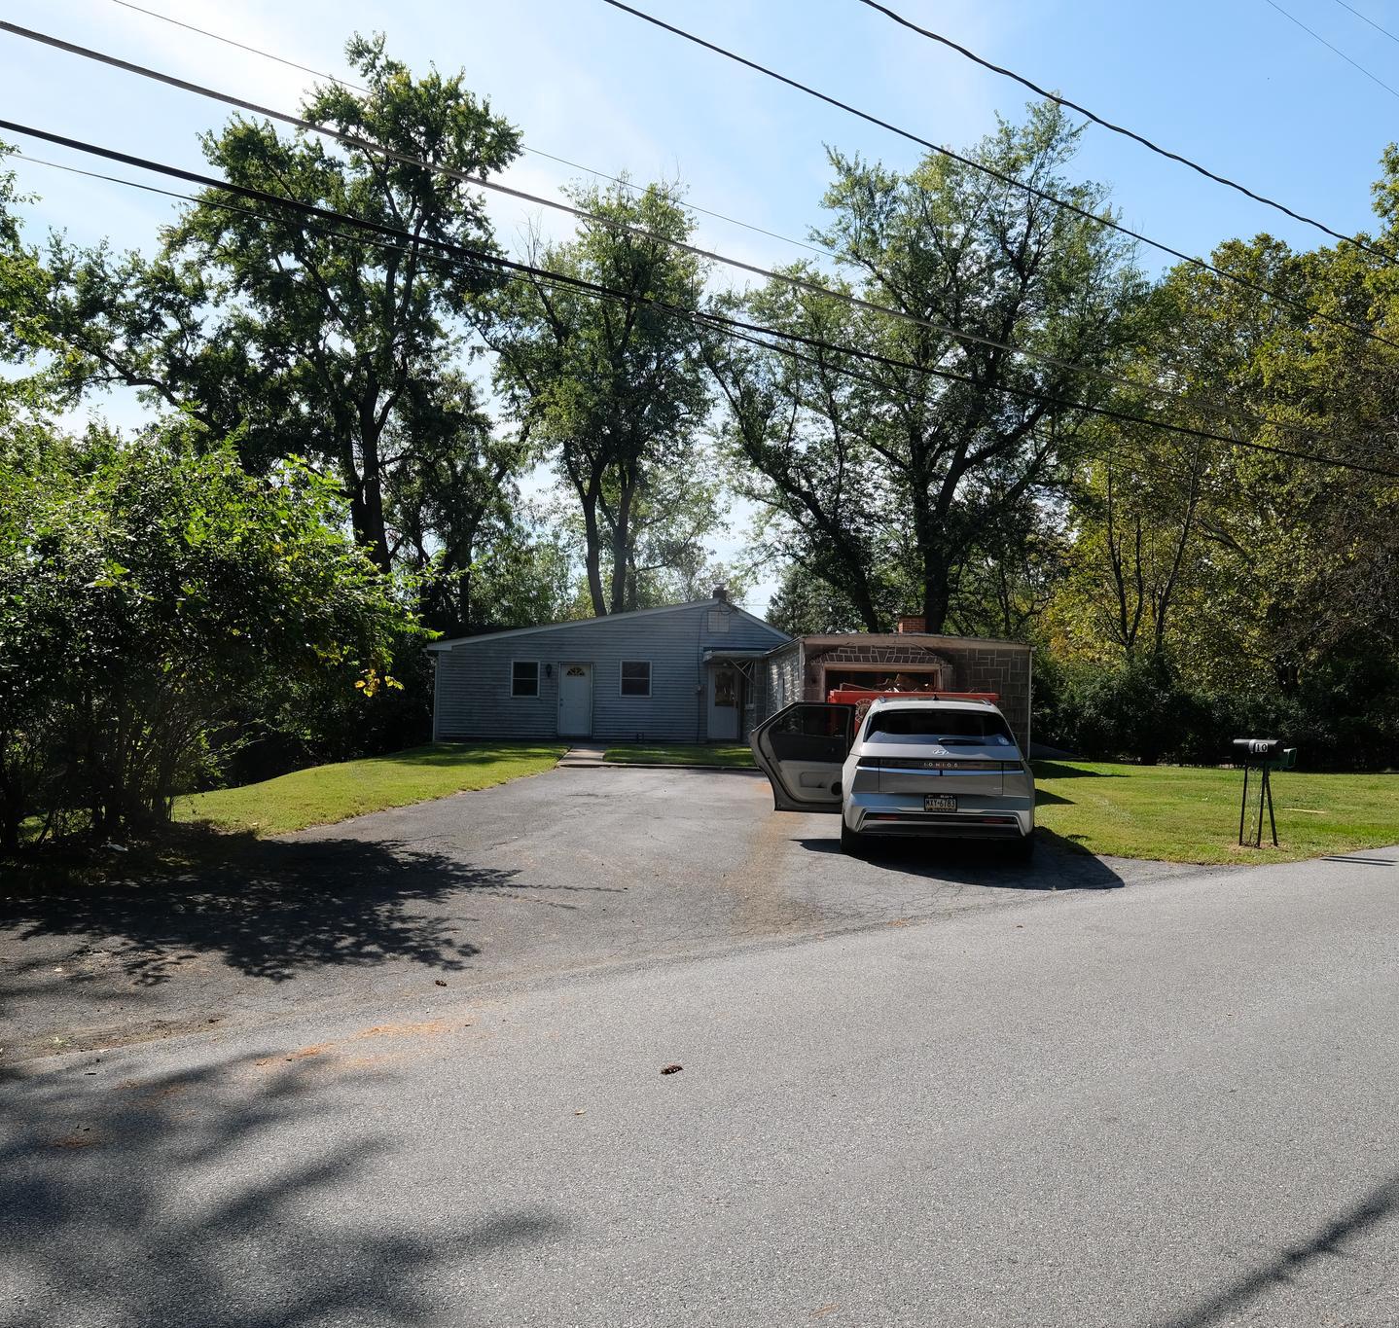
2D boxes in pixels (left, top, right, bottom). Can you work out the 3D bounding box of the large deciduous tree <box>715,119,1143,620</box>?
[{"bbox_3d":[7.800,-8.500,43.500,14.600,21.400,13.000,1,-1,0],"label":"large deciduous tree"}]

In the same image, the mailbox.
[{"bbox_3d":[6.130,1.400,13.850,0.560,1.170,0.310,0,-1,44],"label":"mailbox"}]

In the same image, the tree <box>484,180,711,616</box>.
[{"bbox_3d":[-4.000,-8.300,50.000,8.900,21.200,8.500,1,-1,0],"label":"tree"}]

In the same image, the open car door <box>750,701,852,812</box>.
[{"bbox_3d":[1.140,1.040,14.080,1.170,1.210,0.220,1,-1,-9],"label":"open car door"}]

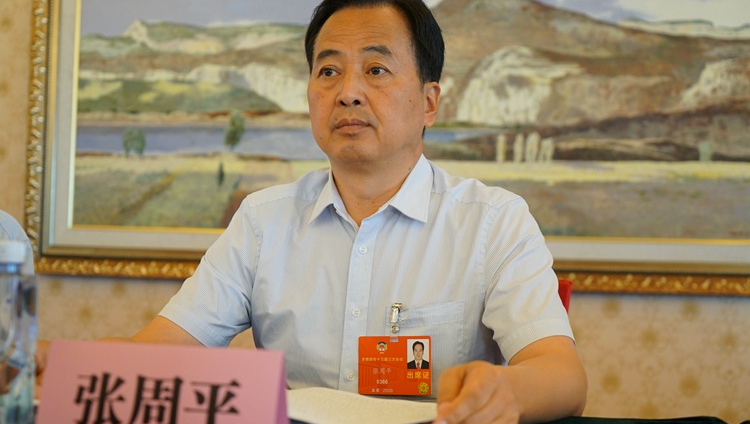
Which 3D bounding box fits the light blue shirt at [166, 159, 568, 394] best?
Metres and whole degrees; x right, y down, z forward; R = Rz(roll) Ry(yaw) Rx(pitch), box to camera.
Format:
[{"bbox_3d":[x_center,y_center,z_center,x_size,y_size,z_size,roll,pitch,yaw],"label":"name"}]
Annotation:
[{"bbox_3d":[-0.015,0.175,1.470,0.530,0.520,0.300,0,-2,19],"label":"light blue shirt"}]

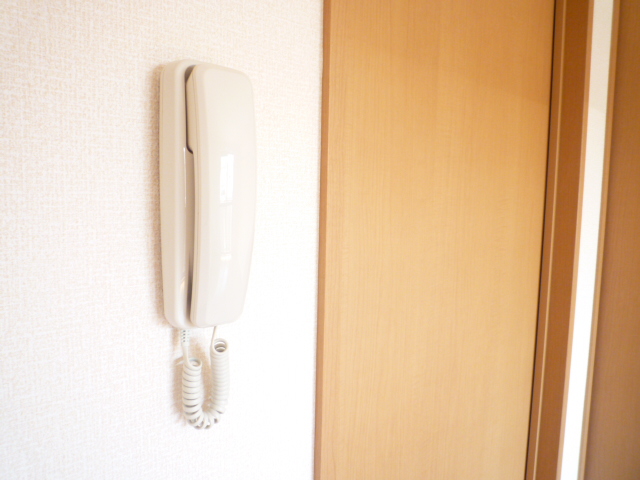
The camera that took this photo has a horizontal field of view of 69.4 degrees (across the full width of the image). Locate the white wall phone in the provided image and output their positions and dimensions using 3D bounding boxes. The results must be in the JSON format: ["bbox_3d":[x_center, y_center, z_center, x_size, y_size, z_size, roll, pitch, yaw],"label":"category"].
[{"bbox_3d":[-0.094,0.010,0.403,0.065,0.304,0.062,-4,7,-40],"label":"white wall phone"}]

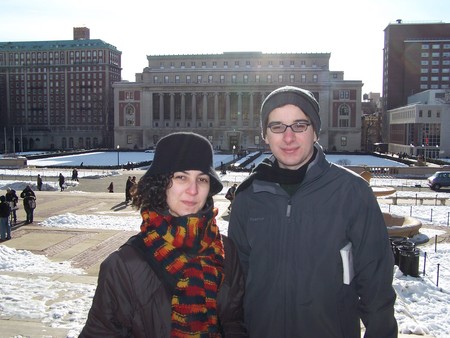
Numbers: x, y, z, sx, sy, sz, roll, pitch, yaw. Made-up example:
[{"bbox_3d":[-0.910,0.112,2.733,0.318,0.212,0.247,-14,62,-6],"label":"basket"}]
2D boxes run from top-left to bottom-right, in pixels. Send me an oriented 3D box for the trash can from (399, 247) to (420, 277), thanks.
[{"bbox_3d":[5.309,2.677,14.200,0.600,0.800,0.600,1,5,8],"label":"trash can"}]

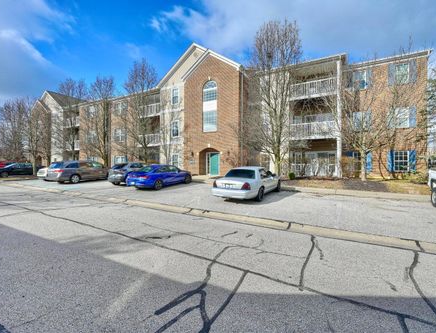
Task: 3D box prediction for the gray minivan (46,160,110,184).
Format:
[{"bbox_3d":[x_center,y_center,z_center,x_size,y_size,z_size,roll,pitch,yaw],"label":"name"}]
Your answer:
[{"bbox_3d":[-10.713,0.357,18.346,2.010,1.730,5.150,1,2,29],"label":"gray minivan"}]

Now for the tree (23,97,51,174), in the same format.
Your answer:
[{"bbox_3d":[-17.874,-2.901,21.814,3.500,7.720,3.500,1,2,30],"label":"tree"}]

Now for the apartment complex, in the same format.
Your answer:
[{"bbox_3d":[-7.844,-5.847,32.725,55.500,12.700,15.000,1,2,30],"label":"apartment complex"}]

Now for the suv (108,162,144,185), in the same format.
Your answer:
[{"bbox_3d":[-5.651,0.470,16.460,1.850,1.660,4.600,1,2,30],"label":"suv"}]

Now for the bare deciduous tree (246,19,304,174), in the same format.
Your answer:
[{"bbox_3d":[4.222,-4.901,16.319,4.500,11.680,4.500,1,2,30],"label":"bare deciduous tree"}]

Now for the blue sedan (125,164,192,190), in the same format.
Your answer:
[{"bbox_3d":[-3.620,0.651,14.677,1.820,1.420,4.680,1,2,31],"label":"blue sedan"}]

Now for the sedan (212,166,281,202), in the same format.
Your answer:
[{"bbox_3d":[1.790,0.750,11.426,1.980,1.460,5.380,1,2,30],"label":"sedan"}]

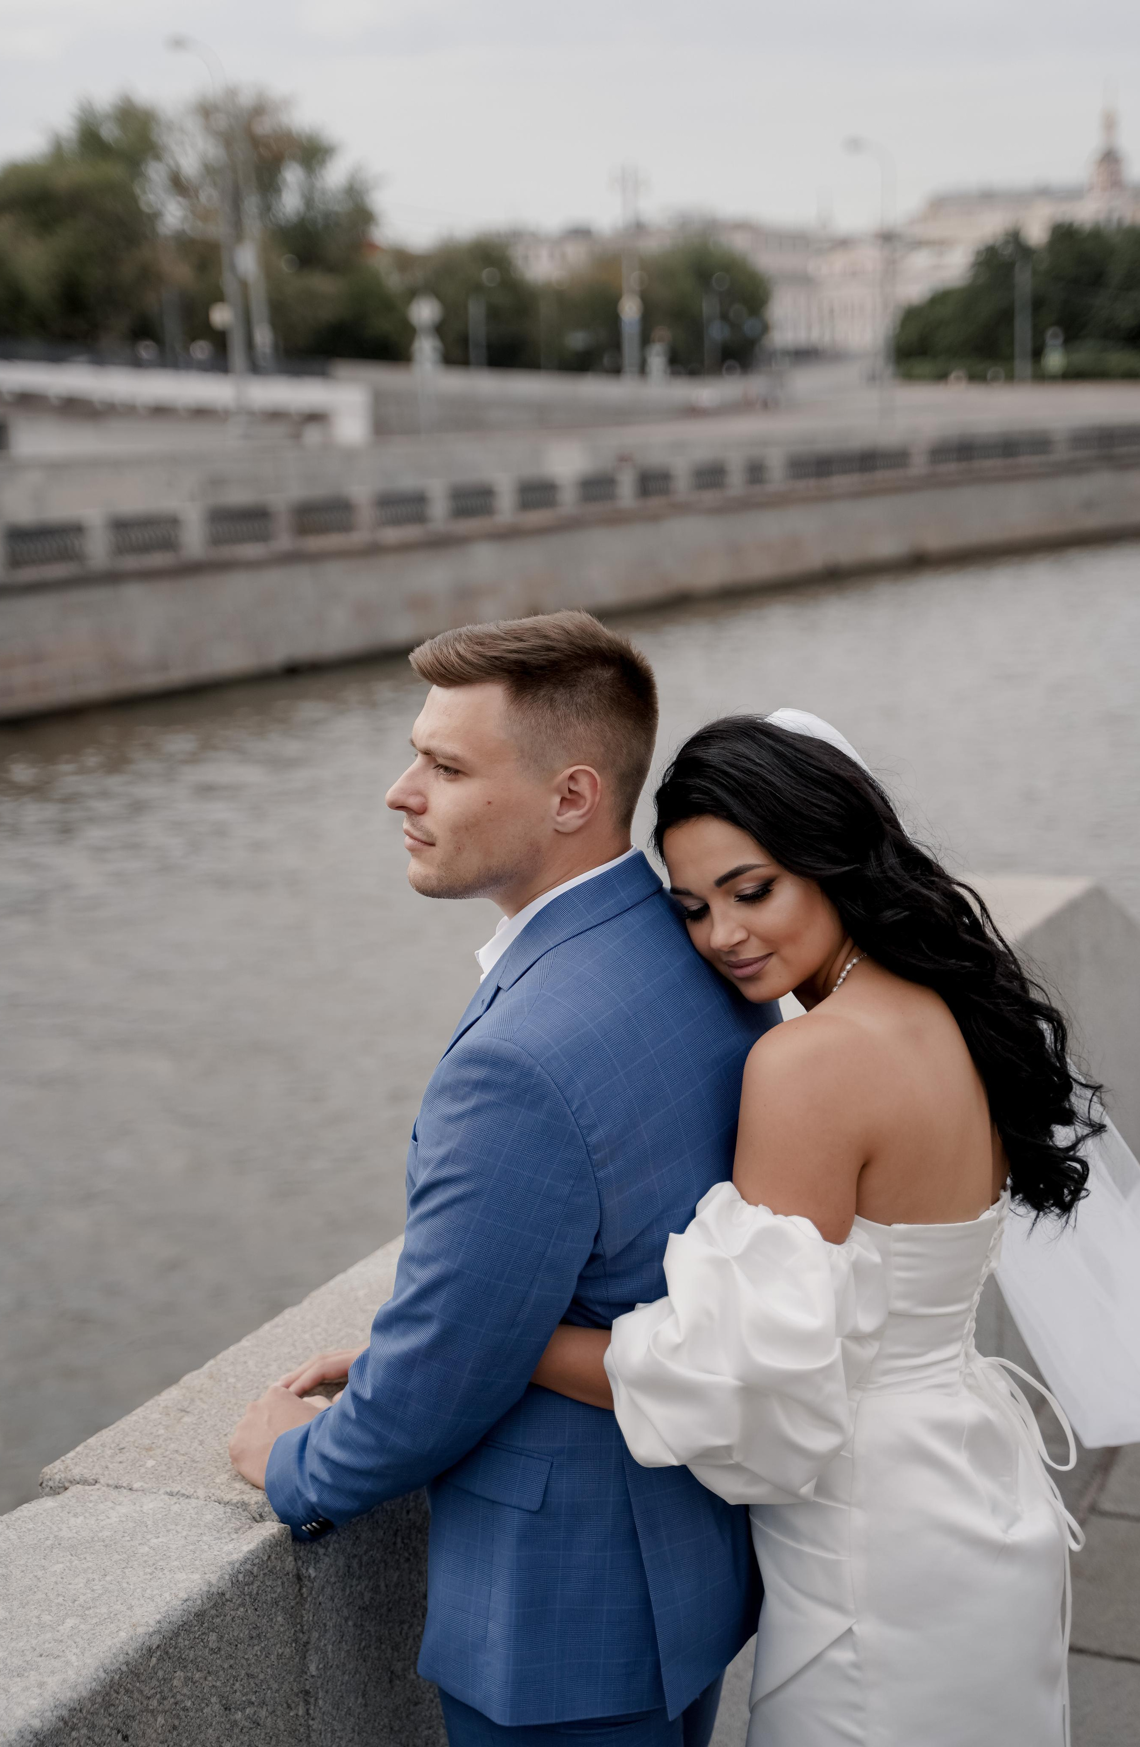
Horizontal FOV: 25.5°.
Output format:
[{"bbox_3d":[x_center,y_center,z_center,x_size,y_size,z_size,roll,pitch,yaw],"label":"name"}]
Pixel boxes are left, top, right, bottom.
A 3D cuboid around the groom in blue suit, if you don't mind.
[{"bbox_3d":[0.019,0.650,2.432,0.485,1.820,0.510,6,14,31],"label":"groom in blue suit"}]

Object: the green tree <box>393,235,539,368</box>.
[{"bbox_3d":[-4.606,-25.023,112.000,6.400,6.600,6.200,-1,12,0],"label":"green tree"}]

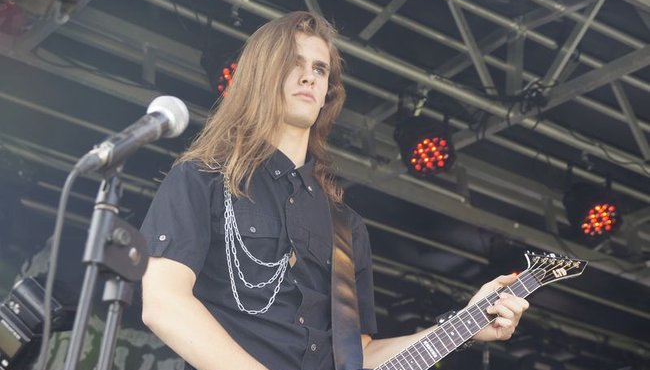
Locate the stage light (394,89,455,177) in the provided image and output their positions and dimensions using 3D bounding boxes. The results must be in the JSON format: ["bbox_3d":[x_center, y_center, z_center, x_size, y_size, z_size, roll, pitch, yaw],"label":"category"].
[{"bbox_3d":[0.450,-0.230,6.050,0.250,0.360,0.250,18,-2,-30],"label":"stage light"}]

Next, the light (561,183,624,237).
[{"bbox_3d":[1.281,0.122,6.480,0.240,0.220,0.230,18,14,-30],"label":"light"}]

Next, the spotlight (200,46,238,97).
[{"bbox_3d":[-0.367,-0.462,5.550,0.240,0.220,0.230,18,14,-30],"label":"spotlight"}]

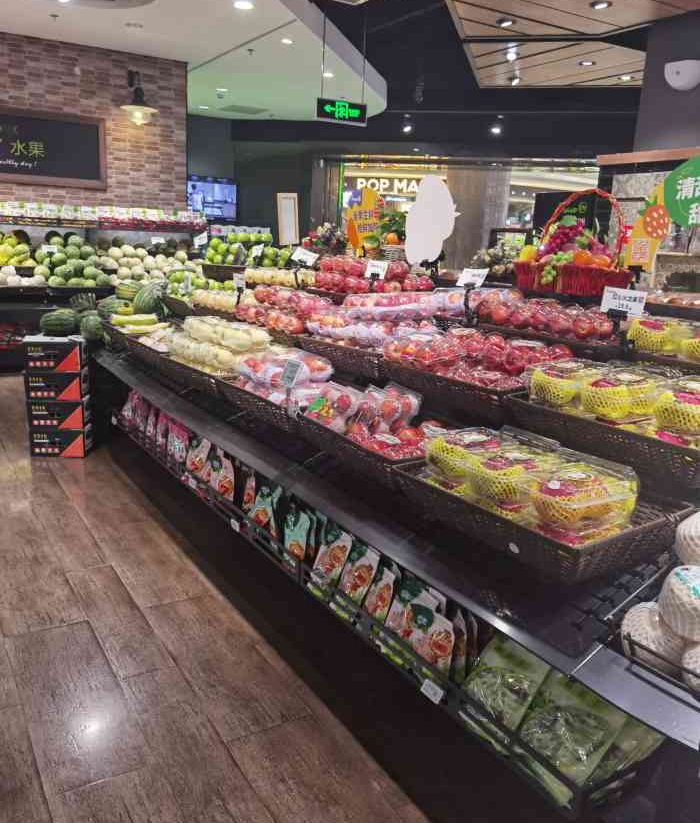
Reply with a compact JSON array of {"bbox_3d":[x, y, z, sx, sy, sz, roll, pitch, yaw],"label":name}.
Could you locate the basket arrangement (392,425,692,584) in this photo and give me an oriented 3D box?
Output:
[{"bbox_3d":[0.435,0.171,1.774,0.365,0.154,0.636,-11,17,-29],"label":"basket arrangement"}]

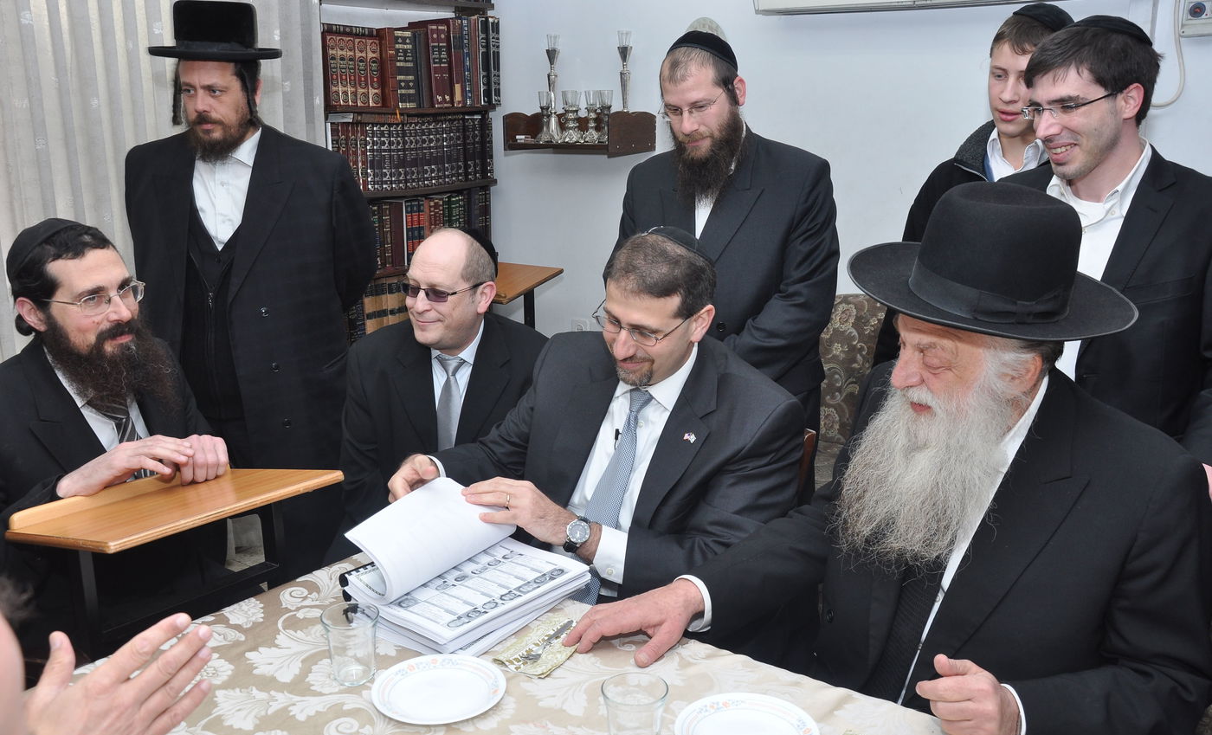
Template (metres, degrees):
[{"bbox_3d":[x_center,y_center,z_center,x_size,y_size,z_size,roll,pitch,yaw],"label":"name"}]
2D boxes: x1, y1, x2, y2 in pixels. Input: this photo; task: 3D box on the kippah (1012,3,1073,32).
[{"bbox_3d":[0.827,-0.647,1.950,0.140,0.060,0.140,11,-10,36],"label":"kippah"}]

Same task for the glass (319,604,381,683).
[{"bbox_3d":[-0.361,0.398,1.489,0.081,0.088,0.081,0,14,0],"label":"glass"}]

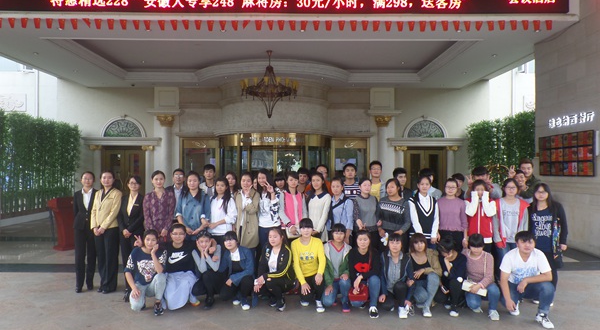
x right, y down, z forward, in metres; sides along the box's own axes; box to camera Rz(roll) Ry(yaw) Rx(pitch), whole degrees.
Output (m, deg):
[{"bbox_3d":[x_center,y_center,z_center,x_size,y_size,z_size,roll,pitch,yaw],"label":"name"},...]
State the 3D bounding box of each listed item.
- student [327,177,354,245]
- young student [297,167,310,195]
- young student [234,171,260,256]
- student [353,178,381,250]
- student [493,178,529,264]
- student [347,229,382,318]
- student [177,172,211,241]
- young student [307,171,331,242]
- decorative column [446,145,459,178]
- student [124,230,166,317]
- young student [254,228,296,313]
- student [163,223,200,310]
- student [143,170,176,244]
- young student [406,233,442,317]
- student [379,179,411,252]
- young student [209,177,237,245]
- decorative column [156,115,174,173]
[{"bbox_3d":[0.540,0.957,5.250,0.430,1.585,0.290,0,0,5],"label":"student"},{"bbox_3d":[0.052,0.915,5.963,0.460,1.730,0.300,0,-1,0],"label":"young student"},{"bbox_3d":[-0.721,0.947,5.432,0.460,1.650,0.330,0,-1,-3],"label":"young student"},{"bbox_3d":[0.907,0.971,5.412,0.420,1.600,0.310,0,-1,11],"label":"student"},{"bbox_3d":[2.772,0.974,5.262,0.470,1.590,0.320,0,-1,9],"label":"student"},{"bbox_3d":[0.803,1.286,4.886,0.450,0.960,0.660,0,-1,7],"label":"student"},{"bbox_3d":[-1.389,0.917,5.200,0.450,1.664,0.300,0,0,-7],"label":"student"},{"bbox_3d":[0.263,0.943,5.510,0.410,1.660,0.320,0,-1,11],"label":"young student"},{"bbox_3d":[5.449,0.552,14.200,0.400,2.529,0.360,0,0,0],"label":"decorative column"},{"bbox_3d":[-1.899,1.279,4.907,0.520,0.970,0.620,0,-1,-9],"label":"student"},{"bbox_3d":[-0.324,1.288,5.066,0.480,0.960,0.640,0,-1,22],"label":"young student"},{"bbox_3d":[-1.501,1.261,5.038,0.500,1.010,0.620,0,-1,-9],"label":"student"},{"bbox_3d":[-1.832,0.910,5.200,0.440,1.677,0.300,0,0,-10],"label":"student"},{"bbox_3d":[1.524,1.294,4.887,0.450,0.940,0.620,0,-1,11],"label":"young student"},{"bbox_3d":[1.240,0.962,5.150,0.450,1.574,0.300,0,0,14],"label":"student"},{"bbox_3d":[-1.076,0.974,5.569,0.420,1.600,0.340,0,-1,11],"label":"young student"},{"bbox_3d":[-4.704,0.015,14.100,0.600,3.602,0.600,0,0,0],"label":"decorative column"}]

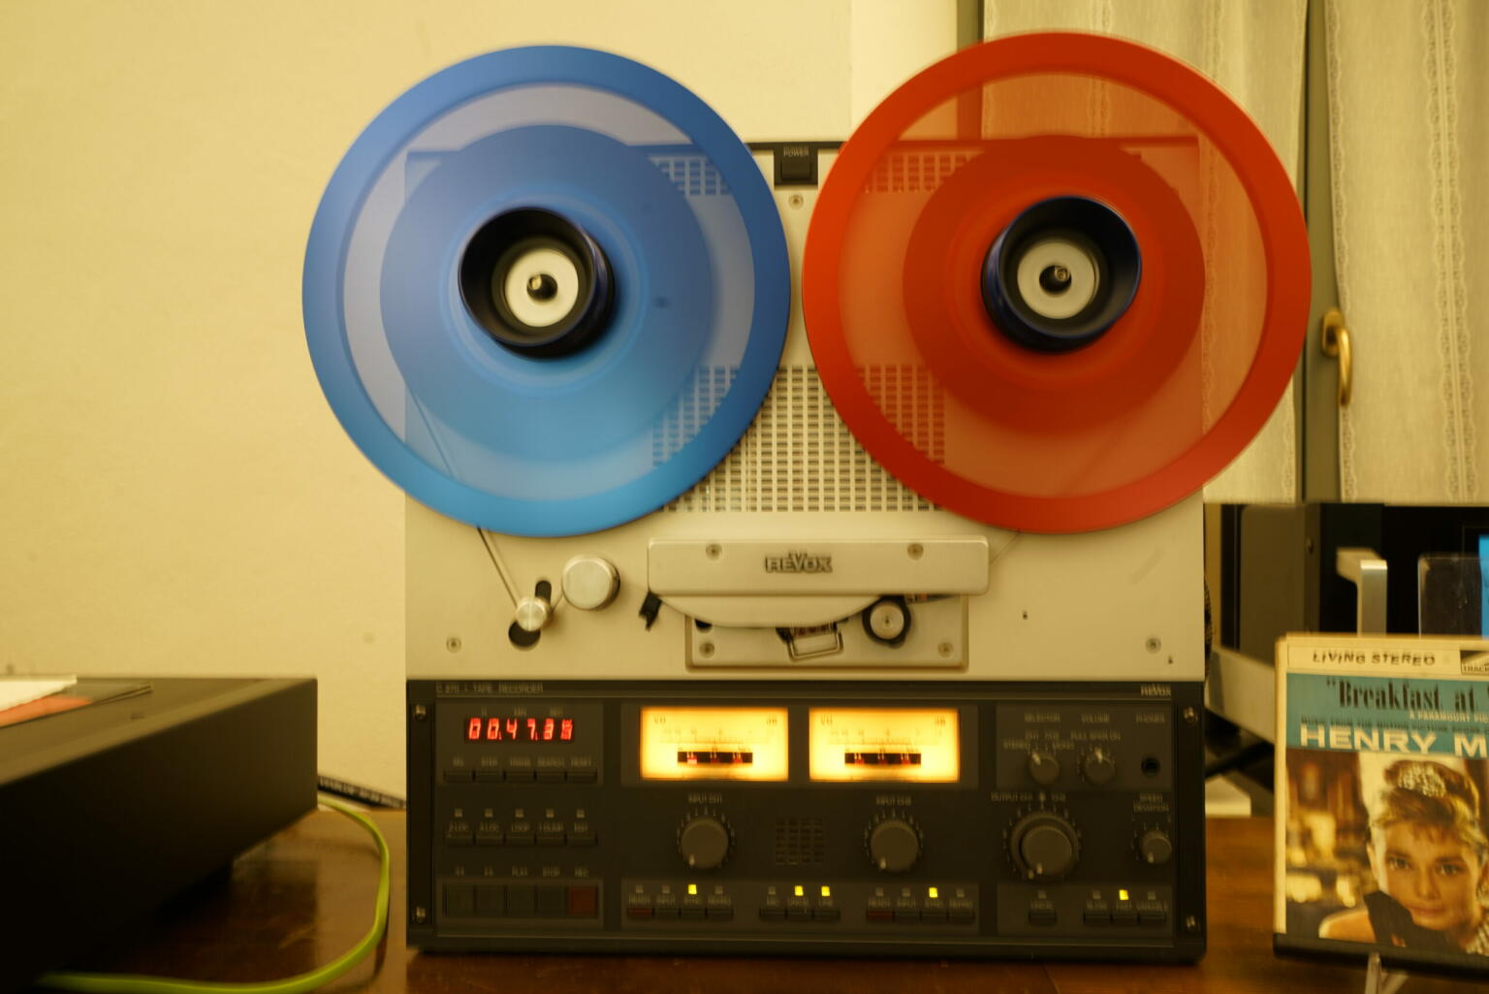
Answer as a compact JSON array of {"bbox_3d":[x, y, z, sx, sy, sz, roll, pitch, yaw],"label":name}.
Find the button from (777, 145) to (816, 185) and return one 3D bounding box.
[{"bbox_3d":[0.029,-0.186,0.741,0.023,0.024,0.010,0,-1,3],"label":"button"}]

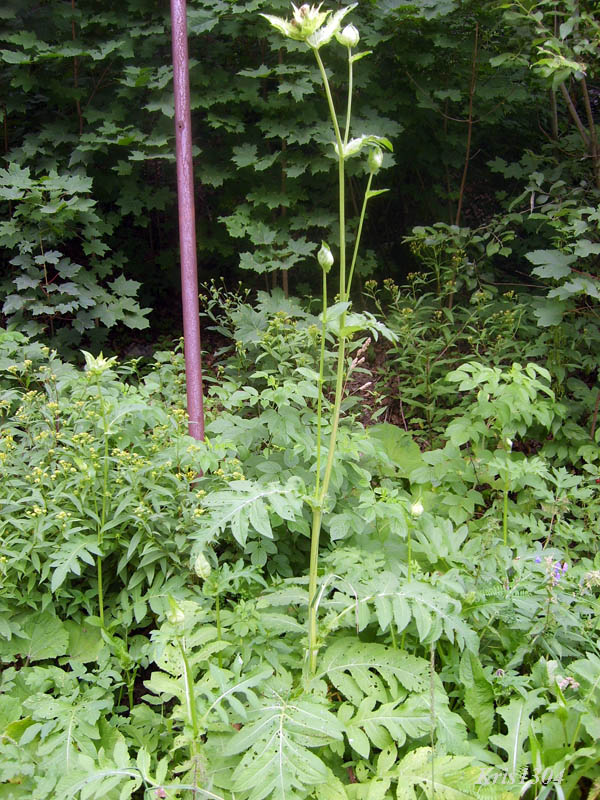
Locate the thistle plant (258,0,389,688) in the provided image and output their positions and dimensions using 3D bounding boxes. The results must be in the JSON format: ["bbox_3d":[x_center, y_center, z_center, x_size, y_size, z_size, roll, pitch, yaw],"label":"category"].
[{"bbox_3d":[0.051,-0.075,1.700,0.235,1.413,0.240,0,11,0],"label":"thistle plant"}]

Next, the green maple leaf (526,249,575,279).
[{"bbox_3d":[0.774,-0.422,2.500,0.143,0.082,0.090,0,11,0],"label":"green maple leaf"}]

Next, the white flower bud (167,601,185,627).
[{"bbox_3d":[-0.212,0.364,1.380,0.028,0.048,0.030,0,11,0],"label":"white flower bud"}]

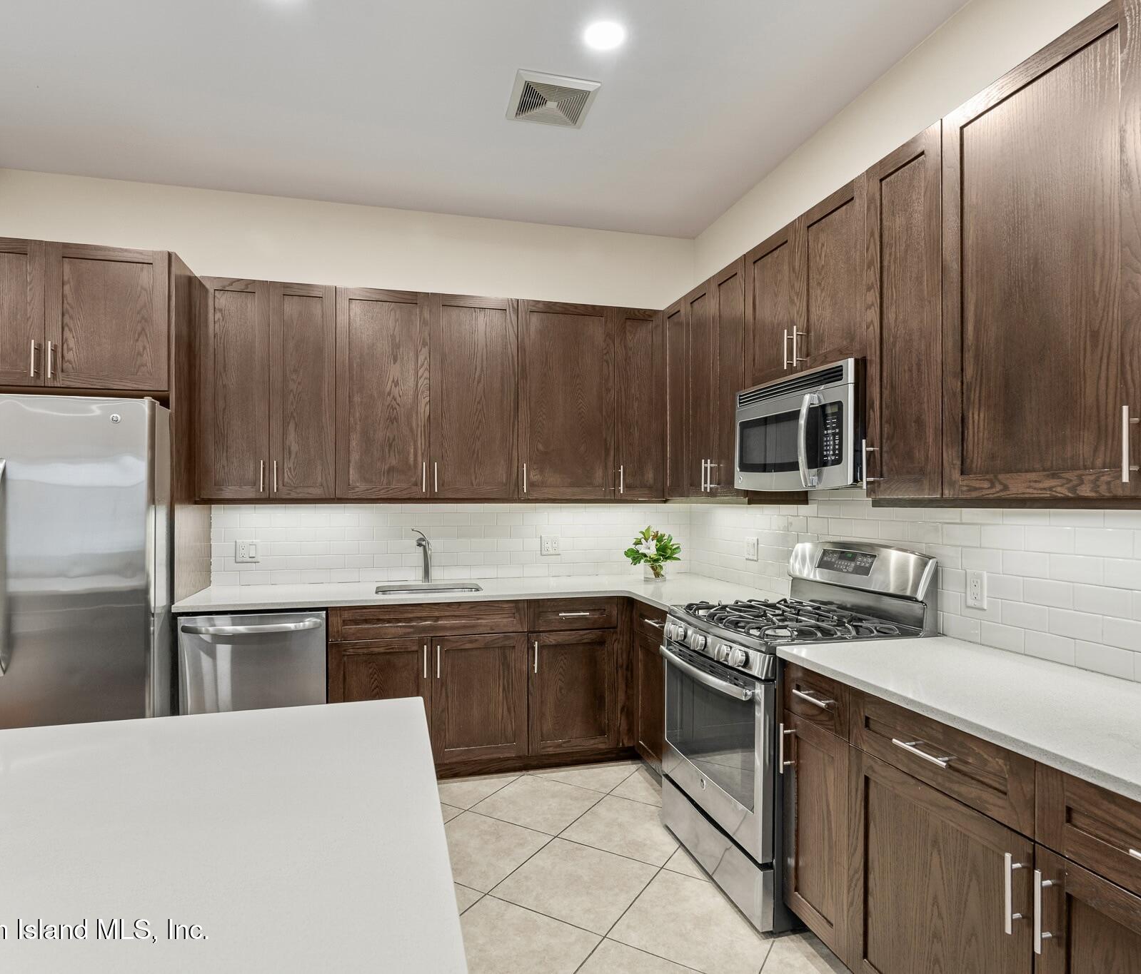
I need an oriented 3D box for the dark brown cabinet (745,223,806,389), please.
[{"bbox_3d":[0.988,-0.730,2.760,0.355,0.605,0.387,0,-1,-15],"label":"dark brown cabinet"}]

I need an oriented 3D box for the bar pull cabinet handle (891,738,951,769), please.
[{"bbox_3d":[0.803,0.604,1.472,0.036,0.012,0.156,0,-1,-15],"label":"bar pull cabinet handle"}]

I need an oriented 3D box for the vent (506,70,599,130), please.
[{"bbox_3d":[-0.076,-1.589,2.703,0.333,0.030,0.333,0,-1,-15],"label":"vent"}]

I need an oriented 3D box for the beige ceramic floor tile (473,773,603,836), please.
[{"bbox_3d":[-0.139,1.430,2.941,0.455,0.010,0.455,-1,-1,30],"label":"beige ceramic floor tile"}]

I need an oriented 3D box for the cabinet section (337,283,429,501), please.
[{"bbox_3d":[-0.984,-0.469,3.441,0.456,1.052,0.335,0,-1,-15],"label":"cabinet section"}]

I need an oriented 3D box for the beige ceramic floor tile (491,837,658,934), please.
[{"bbox_3d":[0.028,1.418,2.321,0.455,0.010,0.455,-1,-1,30],"label":"beige ceramic floor tile"}]

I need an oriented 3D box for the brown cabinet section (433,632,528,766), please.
[{"bbox_3d":[-0.504,1.013,3.409,0.459,0.600,0.600,0,-1,-15],"label":"brown cabinet section"}]

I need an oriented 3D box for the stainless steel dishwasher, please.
[{"bbox_3d":[-1.492,0.999,3.176,0.608,0.853,0.635,0,-1,-15],"label":"stainless steel dishwasher"}]

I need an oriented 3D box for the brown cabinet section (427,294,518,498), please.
[{"bbox_3d":[-0.541,-0.469,3.556,0.460,1.052,0.335,0,-1,-15],"label":"brown cabinet section"}]

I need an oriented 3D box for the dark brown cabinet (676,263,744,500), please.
[{"bbox_3d":[0.843,-0.472,3.190,0.326,1.076,0.630,0,-1,-15],"label":"dark brown cabinet"}]

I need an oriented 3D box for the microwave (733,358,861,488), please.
[{"bbox_3d":[0.999,-0.206,2.545,0.430,0.420,0.758,0,-1,-15],"label":"microwave"}]

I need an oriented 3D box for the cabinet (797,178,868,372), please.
[{"bbox_3d":[1.073,-0.729,2.335,0.326,0.596,0.371,0,-1,-15],"label":"cabinet"}]

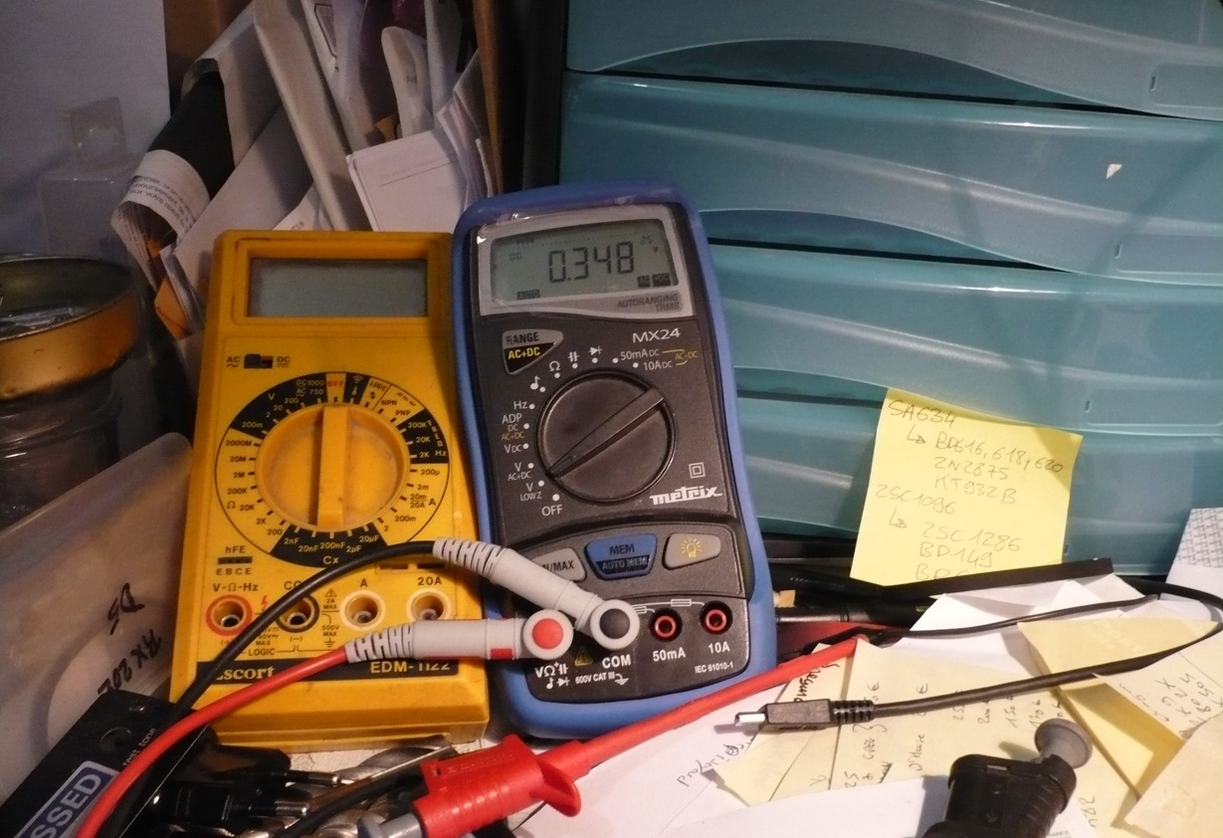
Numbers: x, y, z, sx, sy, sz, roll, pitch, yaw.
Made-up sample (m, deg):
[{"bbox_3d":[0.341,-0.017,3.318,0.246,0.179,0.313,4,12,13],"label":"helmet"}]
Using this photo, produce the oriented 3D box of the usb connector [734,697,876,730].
[{"bbox_3d":[0.059,0.089,0.373,0.043,0.007,0.011,-1,19,-12],"label":"usb connector"}]

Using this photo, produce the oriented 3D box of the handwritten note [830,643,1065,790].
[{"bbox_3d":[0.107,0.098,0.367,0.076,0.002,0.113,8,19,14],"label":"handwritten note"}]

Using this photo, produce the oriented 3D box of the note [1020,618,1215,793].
[{"bbox_3d":[0.186,0.090,0.391,0.076,0.003,0.110,2,18,-5],"label":"note"}]

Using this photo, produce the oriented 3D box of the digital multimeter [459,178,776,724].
[{"bbox_3d":[-0.001,0.011,0.395,0.087,0.173,0.040,-7,-14,-3],"label":"digital multimeter"}]

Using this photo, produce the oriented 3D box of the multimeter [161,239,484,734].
[{"bbox_3d":[-0.090,0.015,0.405,0.090,0.037,0.183,0,56,-10],"label":"multimeter"}]

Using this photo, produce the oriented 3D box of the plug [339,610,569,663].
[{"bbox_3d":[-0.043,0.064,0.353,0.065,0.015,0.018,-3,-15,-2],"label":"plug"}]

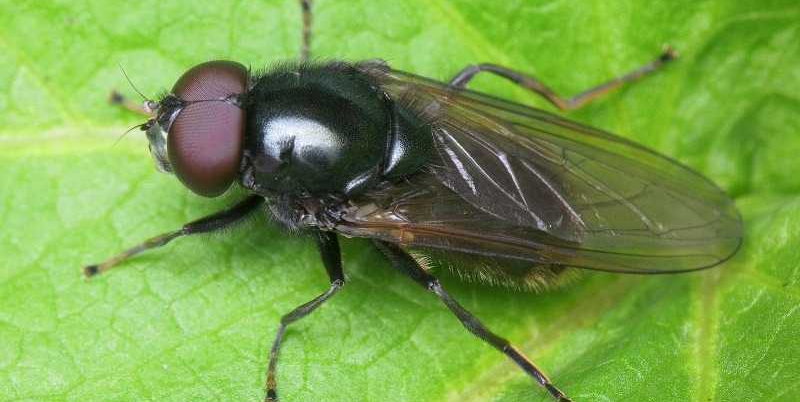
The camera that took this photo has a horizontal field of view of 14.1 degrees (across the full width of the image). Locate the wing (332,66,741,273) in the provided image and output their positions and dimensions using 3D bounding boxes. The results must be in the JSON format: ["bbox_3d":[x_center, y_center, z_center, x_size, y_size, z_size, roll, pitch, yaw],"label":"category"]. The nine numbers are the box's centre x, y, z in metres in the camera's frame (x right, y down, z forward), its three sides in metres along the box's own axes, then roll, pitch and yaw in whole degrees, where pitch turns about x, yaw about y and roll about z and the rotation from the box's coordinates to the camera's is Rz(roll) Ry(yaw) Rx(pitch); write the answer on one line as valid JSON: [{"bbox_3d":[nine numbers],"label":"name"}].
[{"bbox_3d":[0.003,0.000,0.065,0.008,0.001,0.004,10,60,3],"label":"wing"}]

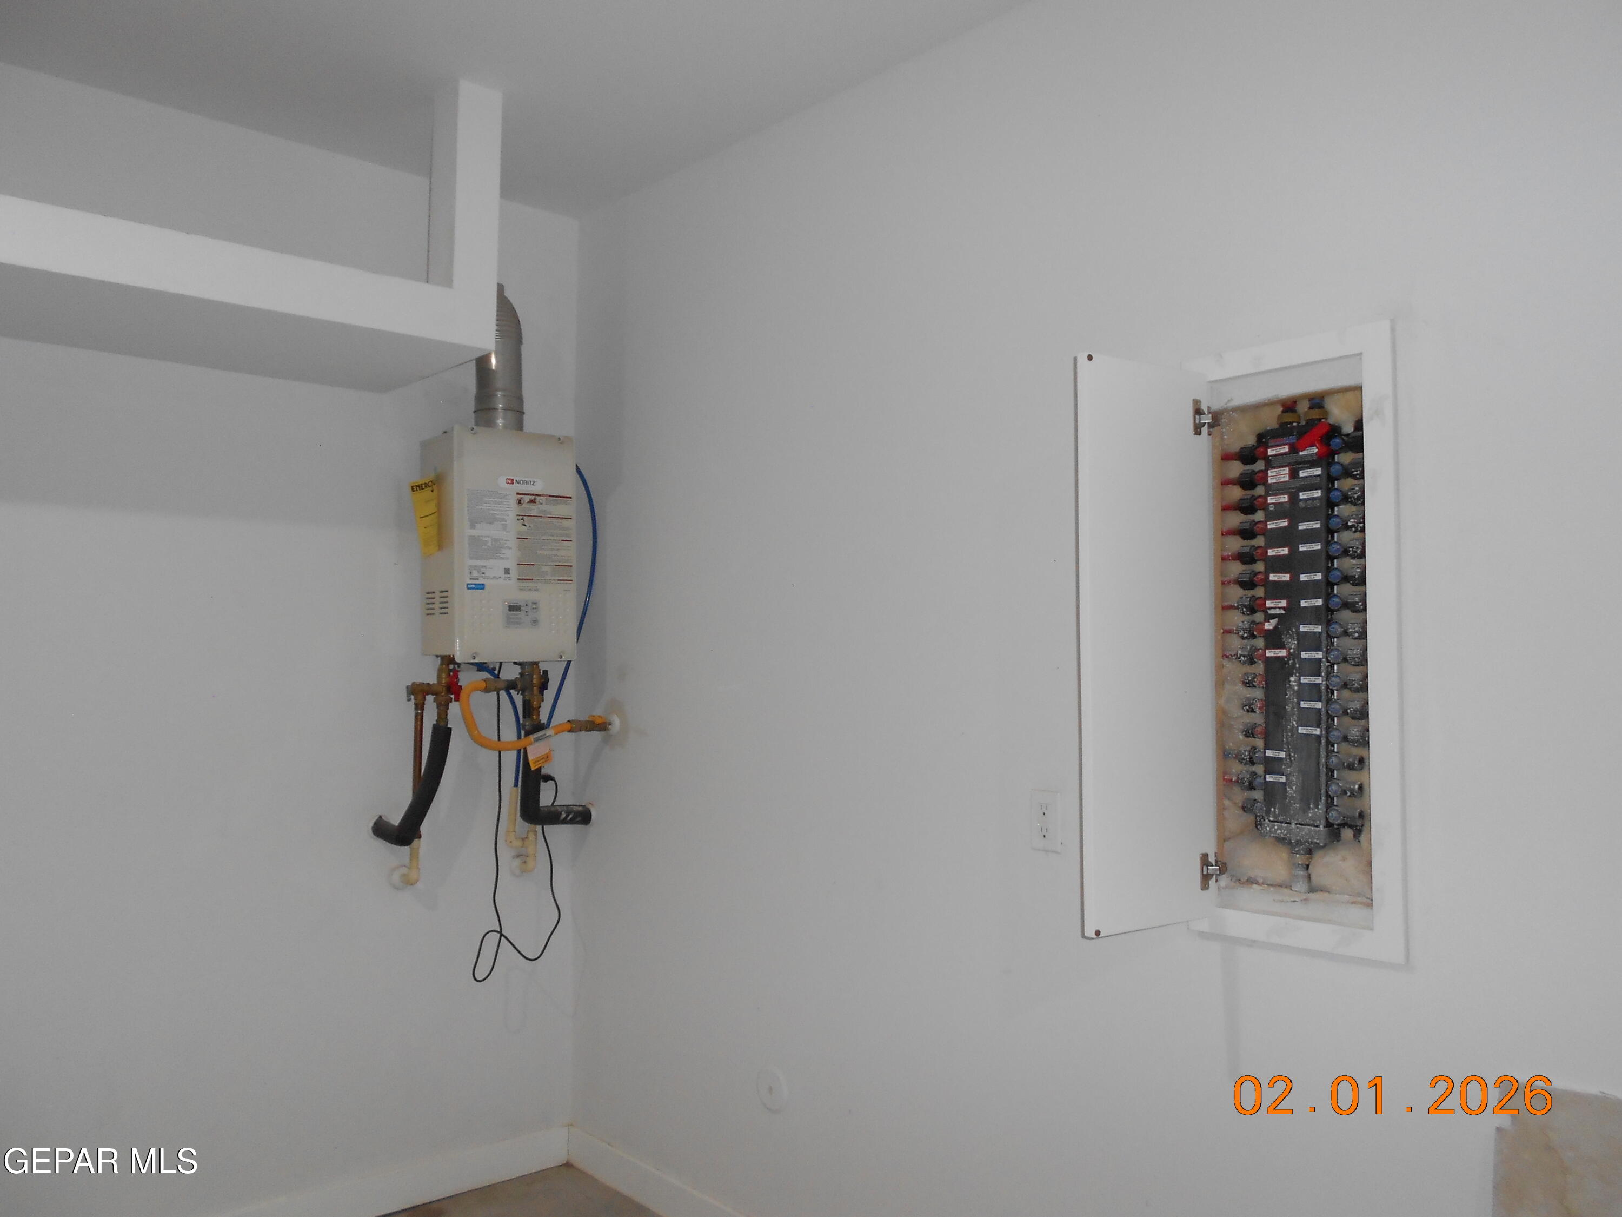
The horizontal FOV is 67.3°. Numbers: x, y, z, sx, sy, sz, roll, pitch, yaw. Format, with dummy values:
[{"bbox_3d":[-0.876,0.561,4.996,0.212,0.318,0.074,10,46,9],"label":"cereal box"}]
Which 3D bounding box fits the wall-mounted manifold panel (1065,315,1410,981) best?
[{"bbox_3d":[0.666,0.050,1.869,0.360,0.961,0.360,2,-3,-42],"label":"wall-mounted manifold panel"}]

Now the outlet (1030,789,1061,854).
[{"bbox_3d":[0.439,0.398,2.279,0.008,0.114,0.070,2,-3,-42],"label":"outlet"}]

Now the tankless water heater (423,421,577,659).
[{"bbox_3d":[-0.837,-0.159,3.277,0.349,0.604,0.194,2,-3,-42],"label":"tankless water heater"}]

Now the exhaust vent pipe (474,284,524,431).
[{"bbox_3d":[-0.853,-0.677,3.308,0.128,0.432,0.164,2,-3,-42],"label":"exhaust vent pipe"}]

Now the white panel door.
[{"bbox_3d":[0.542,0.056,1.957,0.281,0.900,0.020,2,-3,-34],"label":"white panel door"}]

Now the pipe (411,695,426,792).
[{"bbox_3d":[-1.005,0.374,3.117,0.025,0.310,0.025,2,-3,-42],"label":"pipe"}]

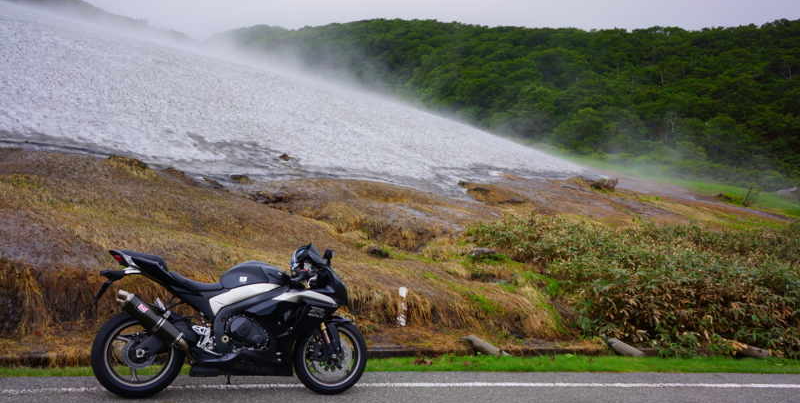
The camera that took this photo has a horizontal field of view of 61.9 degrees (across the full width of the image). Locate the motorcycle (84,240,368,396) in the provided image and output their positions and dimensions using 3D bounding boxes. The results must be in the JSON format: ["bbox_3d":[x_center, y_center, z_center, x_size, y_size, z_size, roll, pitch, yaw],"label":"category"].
[{"bbox_3d":[-1.214,0.892,5.075,2.040,1.140,0.740,5,-7,-18],"label":"motorcycle"}]

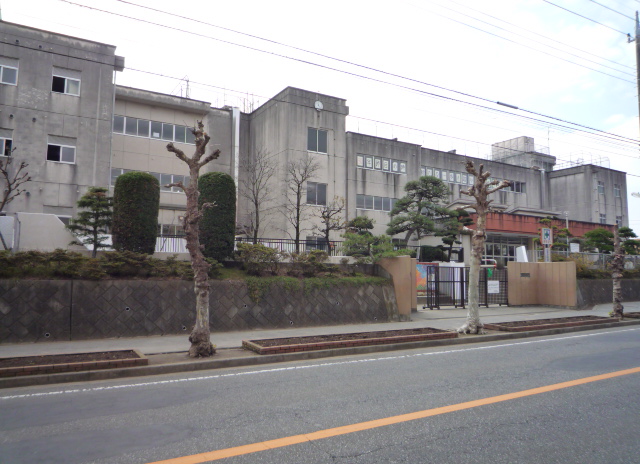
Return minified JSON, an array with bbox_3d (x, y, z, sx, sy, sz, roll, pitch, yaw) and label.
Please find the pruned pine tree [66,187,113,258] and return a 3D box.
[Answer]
[{"bbox_3d":[-5.954,-0.225,11.909,1.200,1.923,1.150,4,-5,-30],"label":"pruned pine tree"}]

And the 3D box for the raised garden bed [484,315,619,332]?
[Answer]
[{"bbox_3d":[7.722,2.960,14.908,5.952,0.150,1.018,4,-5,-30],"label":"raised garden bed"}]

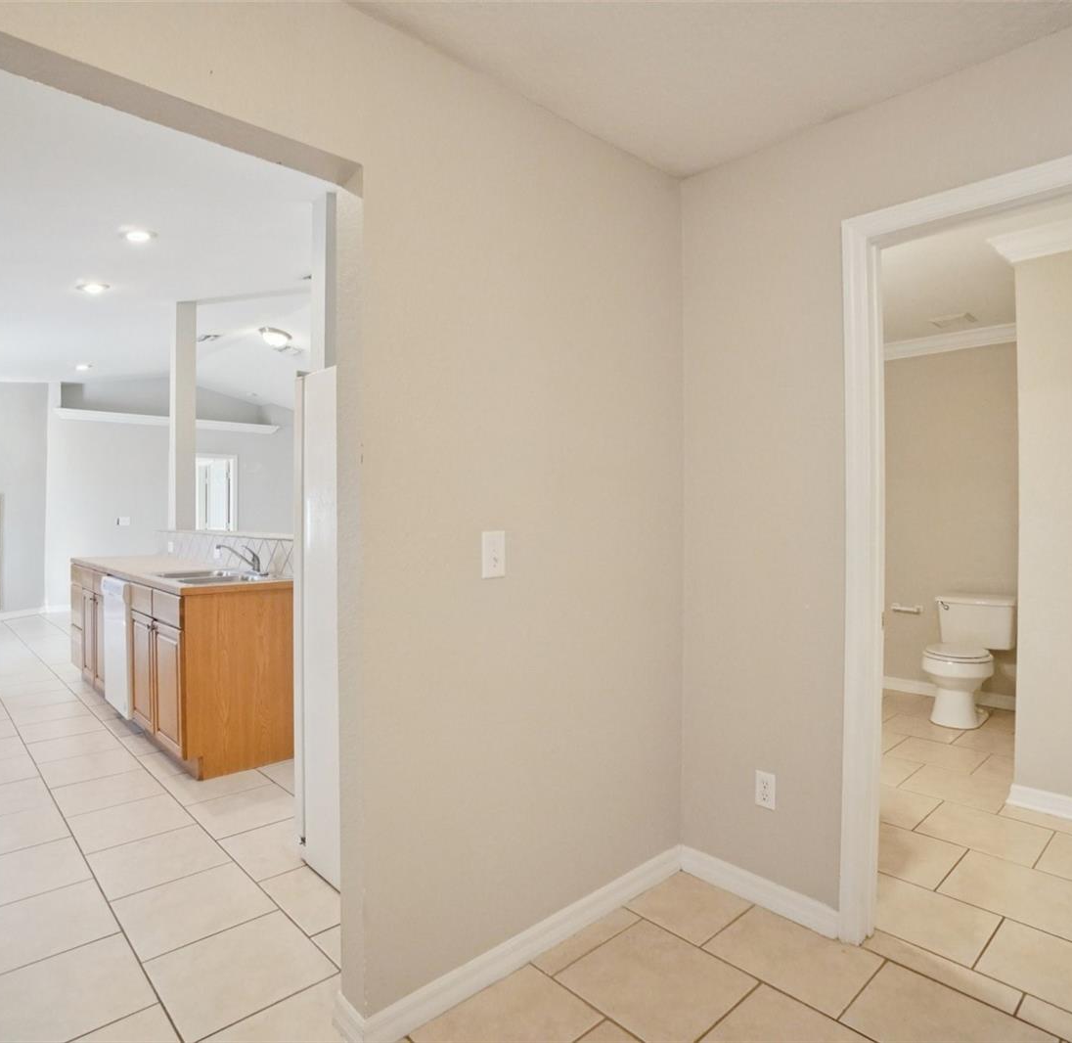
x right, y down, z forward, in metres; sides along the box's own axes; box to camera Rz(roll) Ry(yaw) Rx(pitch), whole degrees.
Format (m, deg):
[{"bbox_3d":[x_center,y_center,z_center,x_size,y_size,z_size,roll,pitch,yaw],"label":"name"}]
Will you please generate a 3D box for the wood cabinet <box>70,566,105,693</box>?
[{"bbox_3d":[-3.035,0.788,4.936,0.620,0.880,1.210,0,0,-44],"label":"wood cabinet"}]

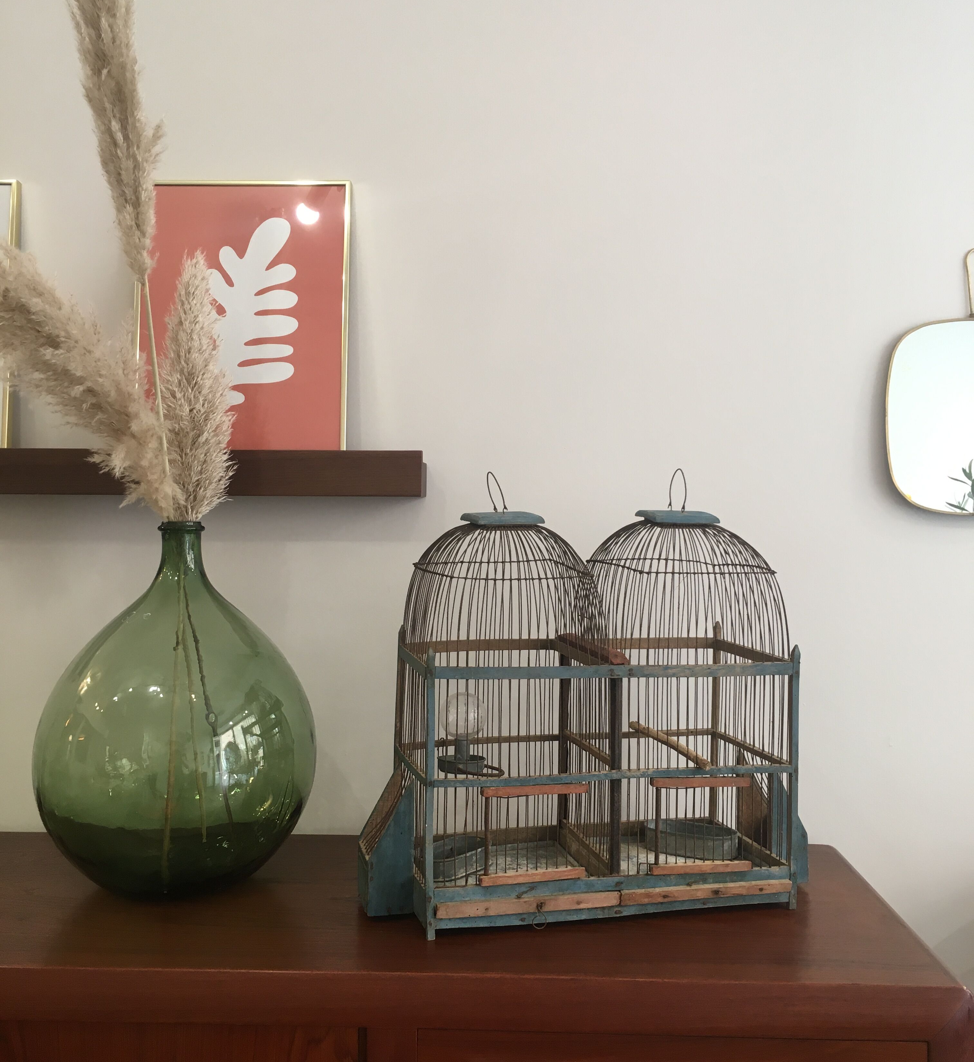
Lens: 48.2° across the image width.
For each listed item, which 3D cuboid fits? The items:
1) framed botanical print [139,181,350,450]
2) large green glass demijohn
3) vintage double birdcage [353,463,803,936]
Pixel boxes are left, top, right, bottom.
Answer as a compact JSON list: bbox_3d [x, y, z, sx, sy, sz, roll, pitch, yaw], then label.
[{"bbox_3d":[-0.349,-0.298,1.554,0.308,0.406,0.020,1,-3,2],"label":"framed botanical print"},{"bbox_3d":[-0.398,0.225,1.403,0.348,0.462,0.348,1,2,2],"label":"large green glass demijohn"},{"bbox_3d":[0.135,0.194,1.384,0.567,0.534,0.235,0,2,-13],"label":"vintage double birdcage"}]

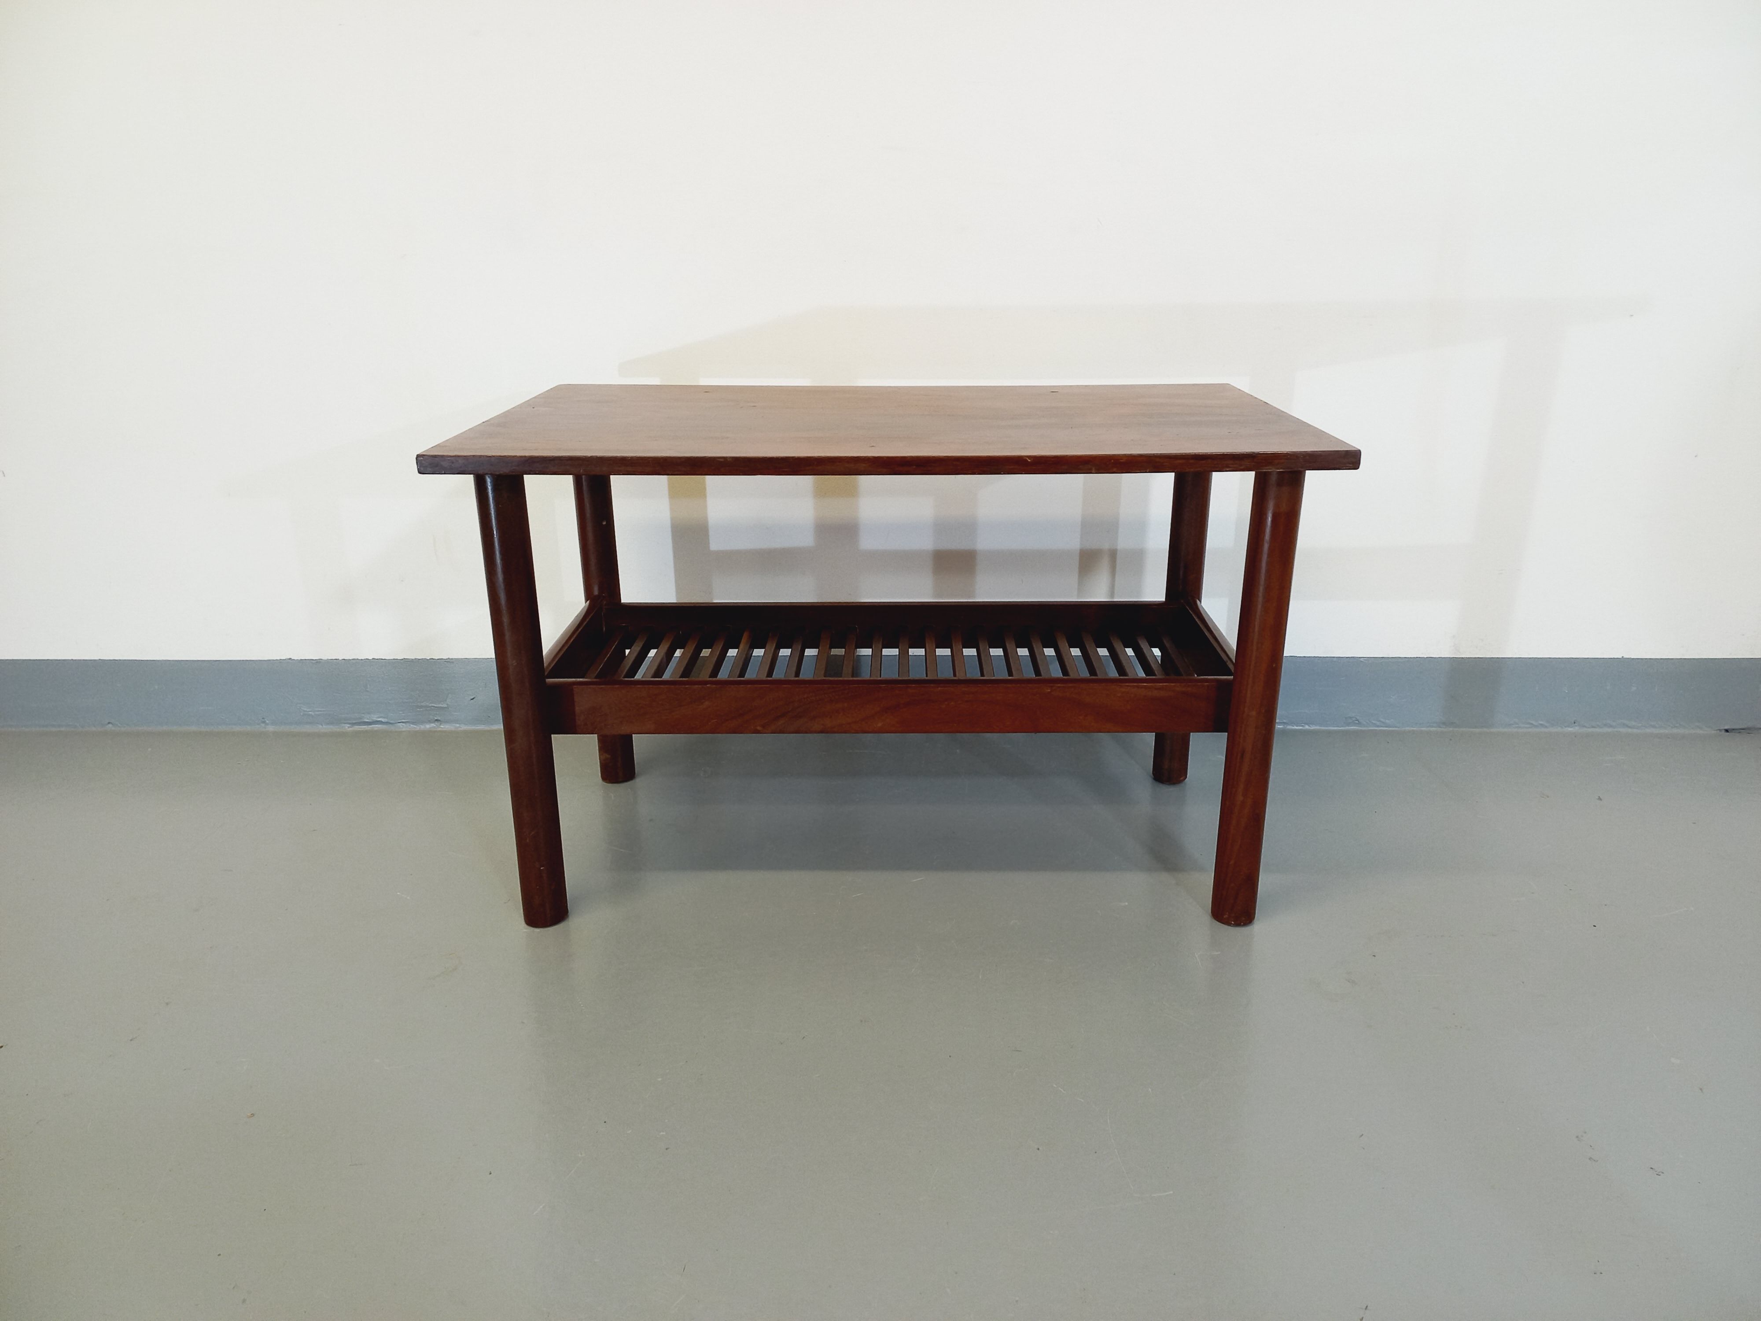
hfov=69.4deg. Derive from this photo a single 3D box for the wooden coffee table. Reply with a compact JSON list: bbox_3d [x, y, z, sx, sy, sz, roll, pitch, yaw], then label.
[{"bbox_3d":[0.011,-0.026,1.355,0.787,0.473,0.454,0,20,1],"label":"wooden coffee table"}]

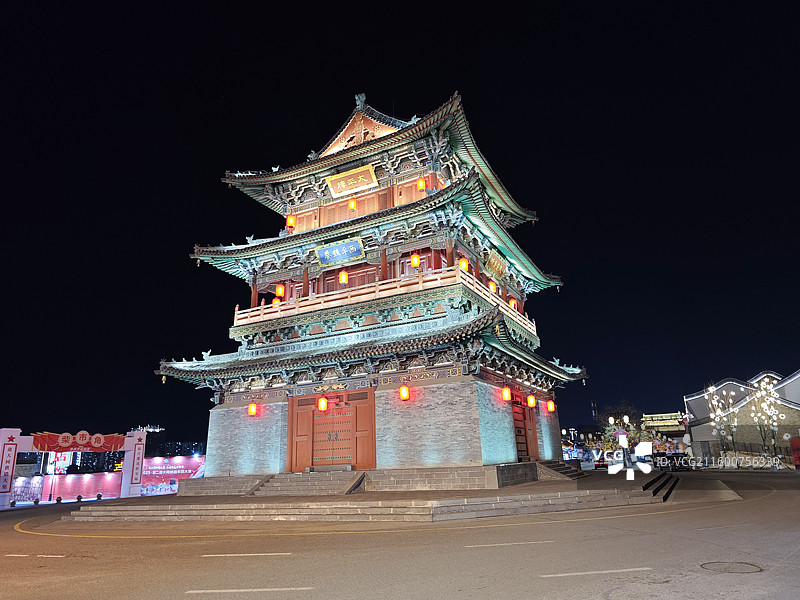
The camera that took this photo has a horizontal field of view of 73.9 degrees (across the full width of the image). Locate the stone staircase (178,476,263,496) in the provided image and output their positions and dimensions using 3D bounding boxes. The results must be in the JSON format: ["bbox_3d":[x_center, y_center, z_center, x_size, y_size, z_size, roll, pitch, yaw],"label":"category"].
[{"bbox_3d":[-7.824,8.451,24.133,5.000,0.750,1.100,-11,-19,25],"label":"stone staircase"}]

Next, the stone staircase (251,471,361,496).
[{"bbox_3d":[-3.625,7.403,21.347,4.300,0.760,1.700,-11,-19,25],"label":"stone staircase"}]

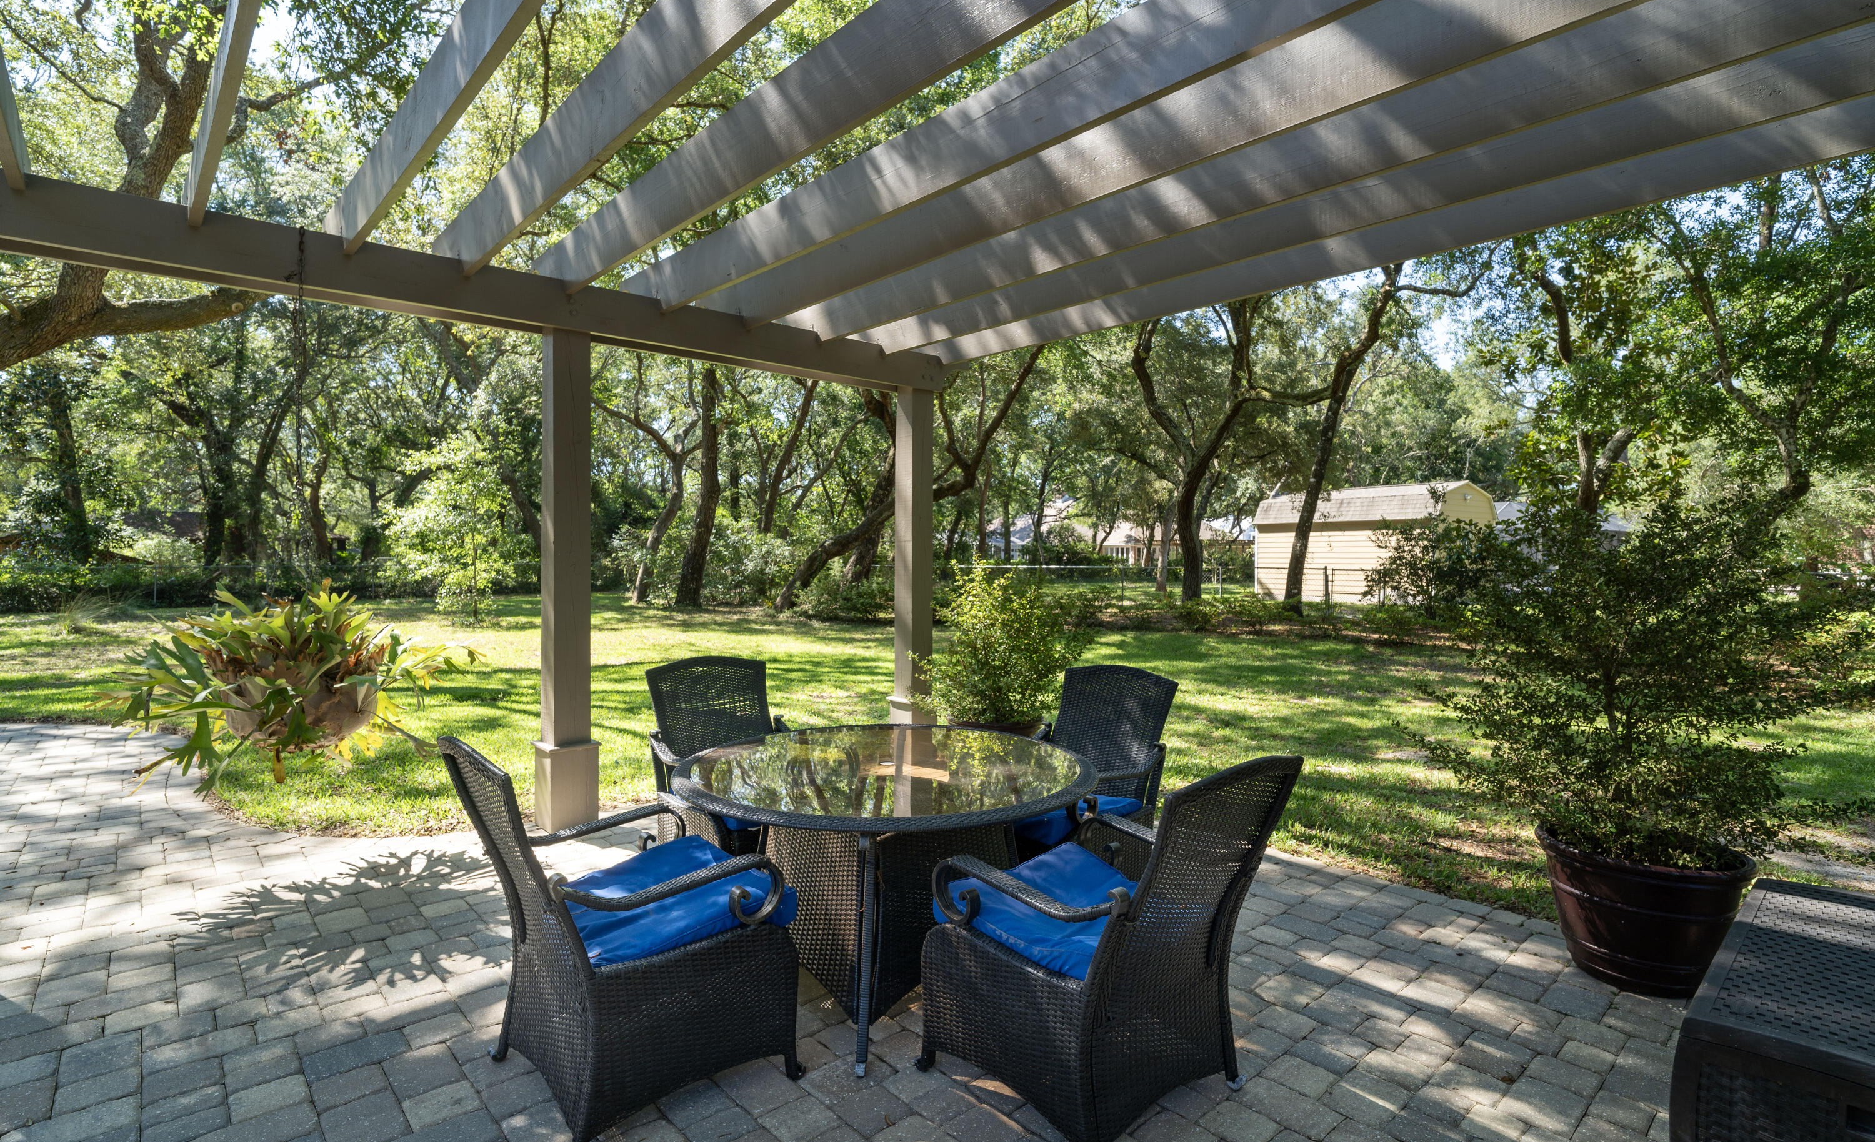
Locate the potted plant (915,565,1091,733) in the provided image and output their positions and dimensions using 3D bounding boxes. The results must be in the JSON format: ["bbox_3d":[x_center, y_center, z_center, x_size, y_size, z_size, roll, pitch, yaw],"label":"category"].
[{"bbox_3d":[0.395,0.645,5.100,1.020,1.330,0.980,0,0,0],"label":"potted plant"}]

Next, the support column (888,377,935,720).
[{"bbox_3d":[-0.160,0.045,5.690,0.250,2.530,0.250,0,0,-43],"label":"support column"}]

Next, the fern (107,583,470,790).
[{"bbox_3d":[-2.650,0.470,3.520,1.200,0.820,1.100,0,0,-37],"label":"fern"}]

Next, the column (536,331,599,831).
[{"bbox_3d":[-1.917,0.050,4.320,0.250,2.520,0.250,0,0,-43],"label":"column"}]

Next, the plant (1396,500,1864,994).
[{"bbox_3d":[2.230,0.530,2.800,1.150,1.550,1.080,0,0,0],"label":"plant"}]

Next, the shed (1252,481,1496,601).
[{"bbox_3d":[14.250,-0.820,27.400,3.900,3.850,5.900,0,0,-36],"label":"shed"}]

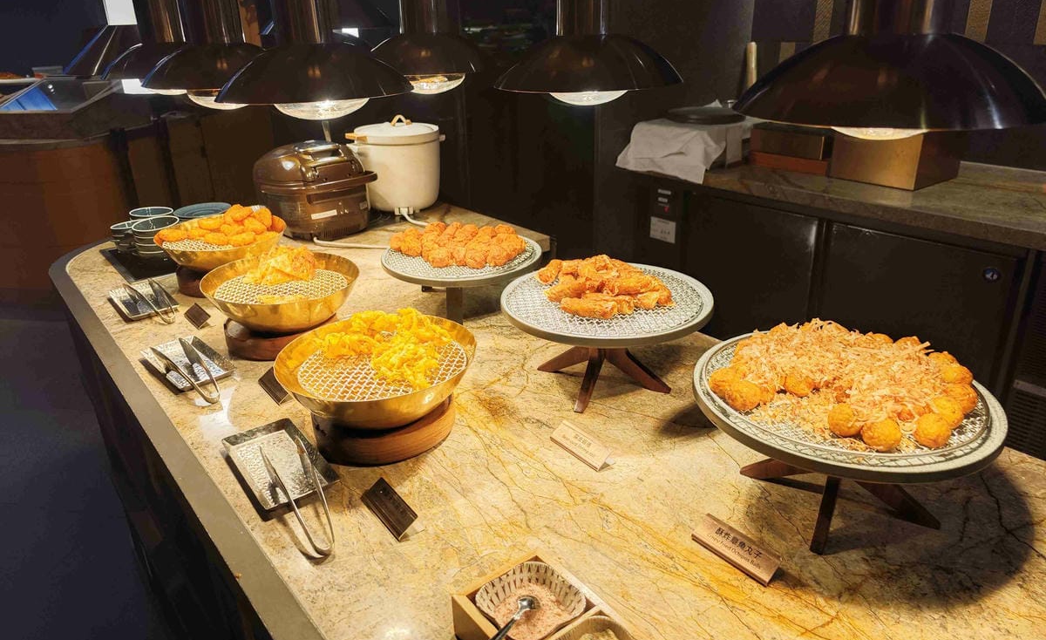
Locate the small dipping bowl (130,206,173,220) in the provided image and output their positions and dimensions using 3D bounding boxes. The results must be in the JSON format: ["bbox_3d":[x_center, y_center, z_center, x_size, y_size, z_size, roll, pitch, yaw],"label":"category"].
[{"bbox_3d":[-0.978,-0.266,1.838,0.113,0.042,0.113,-2,24,1],"label":"small dipping bowl"}]

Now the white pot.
[{"bbox_3d":[-0.424,-0.542,2.352,0.335,0.295,0.290,-12,26,-23],"label":"white pot"}]

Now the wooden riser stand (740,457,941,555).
[{"bbox_3d":[0.403,0.169,0.873,0.178,0.139,0.178,-7,24,-13],"label":"wooden riser stand"}]

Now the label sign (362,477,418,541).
[{"bbox_3d":[-0.160,0.225,0.844,0.034,0.026,0.099,-19,29,-34],"label":"label sign"}]

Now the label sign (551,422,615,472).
[{"bbox_3d":[0.087,0.179,1.012,0.037,0.022,0.105,-19,29,-35],"label":"label sign"}]

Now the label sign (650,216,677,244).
[{"bbox_3d":[0.609,-0.390,3.024,0.004,0.093,0.141,-19,29,-35],"label":"label sign"}]

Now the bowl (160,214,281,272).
[{"bbox_3d":[-0.707,-0.170,1.656,0.302,0.086,0.302,-1,23,0],"label":"bowl"}]

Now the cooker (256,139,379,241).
[{"bbox_3d":[-0.597,-0.385,1.995,0.260,0.222,0.325,-20,29,-36],"label":"cooker"}]

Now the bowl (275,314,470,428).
[{"bbox_3d":[-0.219,0.087,1.063,0.299,0.086,0.299,-1,23,0],"label":"bowl"}]

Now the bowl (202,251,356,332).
[{"bbox_3d":[-0.468,-0.046,1.366,0.302,0.086,0.302,-1,23,0],"label":"bowl"}]

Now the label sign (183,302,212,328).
[{"bbox_3d":[-0.651,-0.013,1.397,0.034,0.026,0.099,-20,29,-35],"label":"label sign"}]

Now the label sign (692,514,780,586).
[{"bbox_3d":[0.242,0.254,0.779,0.034,0.026,0.099,-20,29,-35],"label":"label sign"}]

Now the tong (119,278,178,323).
[{"bbox_3d":[-0.769,-0.039,1.442,0.060,0.033,0.235,-20,29,-36],"label":"tong"}]

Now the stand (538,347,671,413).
[{"bbox_3d":[0.136,0.041,1.178,0.178,0.141,0.178,-10,25,-18],"label":"stand"}]

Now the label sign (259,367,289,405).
[{"bbox_3d":[-0.403,0.104,1.141,0.034,0.026,0.099,-19,29,-34],"label":"label sign"}]

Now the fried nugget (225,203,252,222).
[{"bbox_3d":[-0.643,-0.241,1.570,0.055,0.038,0.045,-20,29,-35],"label":"fried nugget"}]

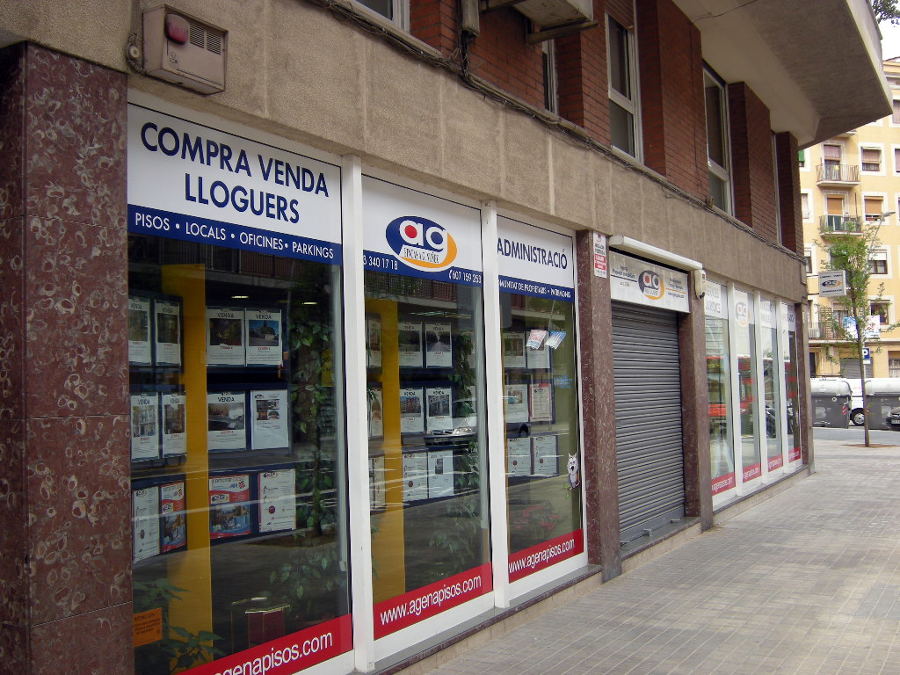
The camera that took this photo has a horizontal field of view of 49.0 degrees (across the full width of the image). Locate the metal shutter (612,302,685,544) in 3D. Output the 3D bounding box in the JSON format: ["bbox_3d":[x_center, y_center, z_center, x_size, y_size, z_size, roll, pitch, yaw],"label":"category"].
[{"bbox_3d":[1.838,0.773,9.206,0.080,2.090,2.110,-3,-3,30],"label":"metal shutter"}]

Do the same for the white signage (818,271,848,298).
[{"bbox_3d":[6.037,-0.832,15.626,0.400,0.430,0.150,-3,-3,30],"label":"white signage"}]

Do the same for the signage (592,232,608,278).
[{"bbox_3d":[1.218,-0.658,7.925,0.020,0.345,0.280,-3,-3,30],"label":"signage"}]

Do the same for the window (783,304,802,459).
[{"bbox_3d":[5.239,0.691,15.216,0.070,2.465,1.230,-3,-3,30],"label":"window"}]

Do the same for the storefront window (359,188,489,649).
[{"bbox_3d":[-0.110,0.377,5.849,0.080,2.480,1.428,-3,-3,30],"label":"storefront window"}]

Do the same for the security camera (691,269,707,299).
[{"bbox_3d":[2.603,-0.545,10.229,0.118,0.300,0.150,-3,-3,30],"label":"security camera"}]

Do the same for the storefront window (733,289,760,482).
[{"bbox_3d":[3.845,0.611,12.794,0.070,2.465,1.180,-3,-3,30],"label":"storefront window"}]

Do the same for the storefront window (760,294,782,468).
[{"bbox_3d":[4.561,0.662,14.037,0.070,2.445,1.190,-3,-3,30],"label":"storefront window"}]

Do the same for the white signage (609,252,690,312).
[{"bbox_3d":[1.883,-0.483,9.130,0.060,0.408,2.270,-3,-3,30],"label":"white signage"}]

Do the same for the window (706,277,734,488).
[{"bbox_3d":[3.147,0.571,11.581,0.070,2.465,1.240,-3,-3,30],"label":"window"}]

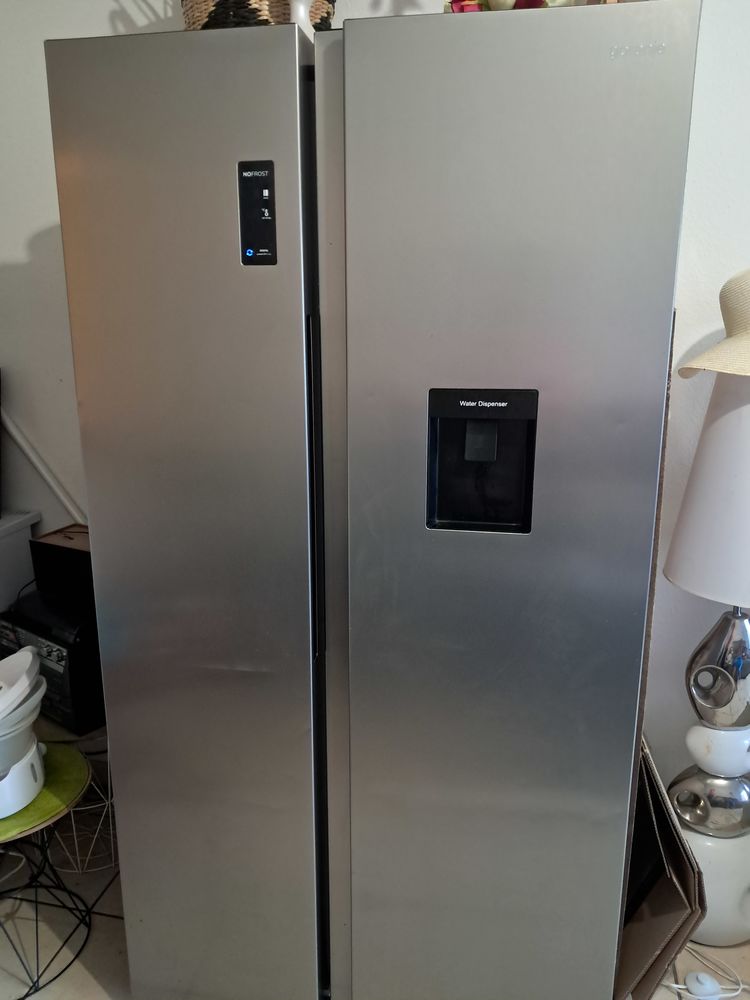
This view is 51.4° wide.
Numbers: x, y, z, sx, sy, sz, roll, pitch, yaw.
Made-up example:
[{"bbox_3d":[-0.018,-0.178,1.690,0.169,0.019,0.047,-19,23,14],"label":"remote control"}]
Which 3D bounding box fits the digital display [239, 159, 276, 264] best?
[{"bbox_3d":[-0.171,-0.418,1.141,0.055,0.145,0.010,3,14,10],"label":"digital display"}]

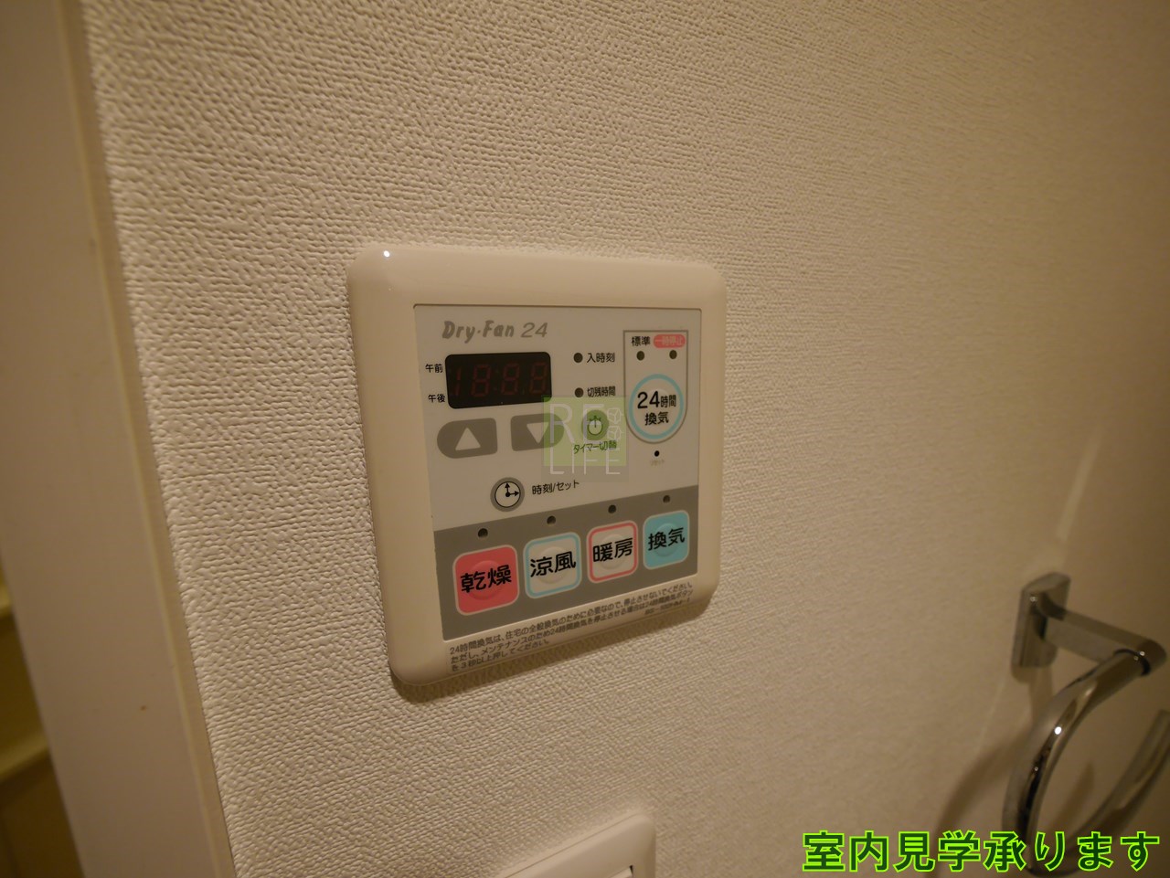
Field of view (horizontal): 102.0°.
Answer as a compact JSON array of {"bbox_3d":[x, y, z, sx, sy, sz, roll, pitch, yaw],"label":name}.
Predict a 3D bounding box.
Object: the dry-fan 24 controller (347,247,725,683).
[{"bbox_3d":[-0.004,0.005,0.148,0.116,0.120,0.015,-6,11,-24],"label":"dry-fan 24 controller"}]

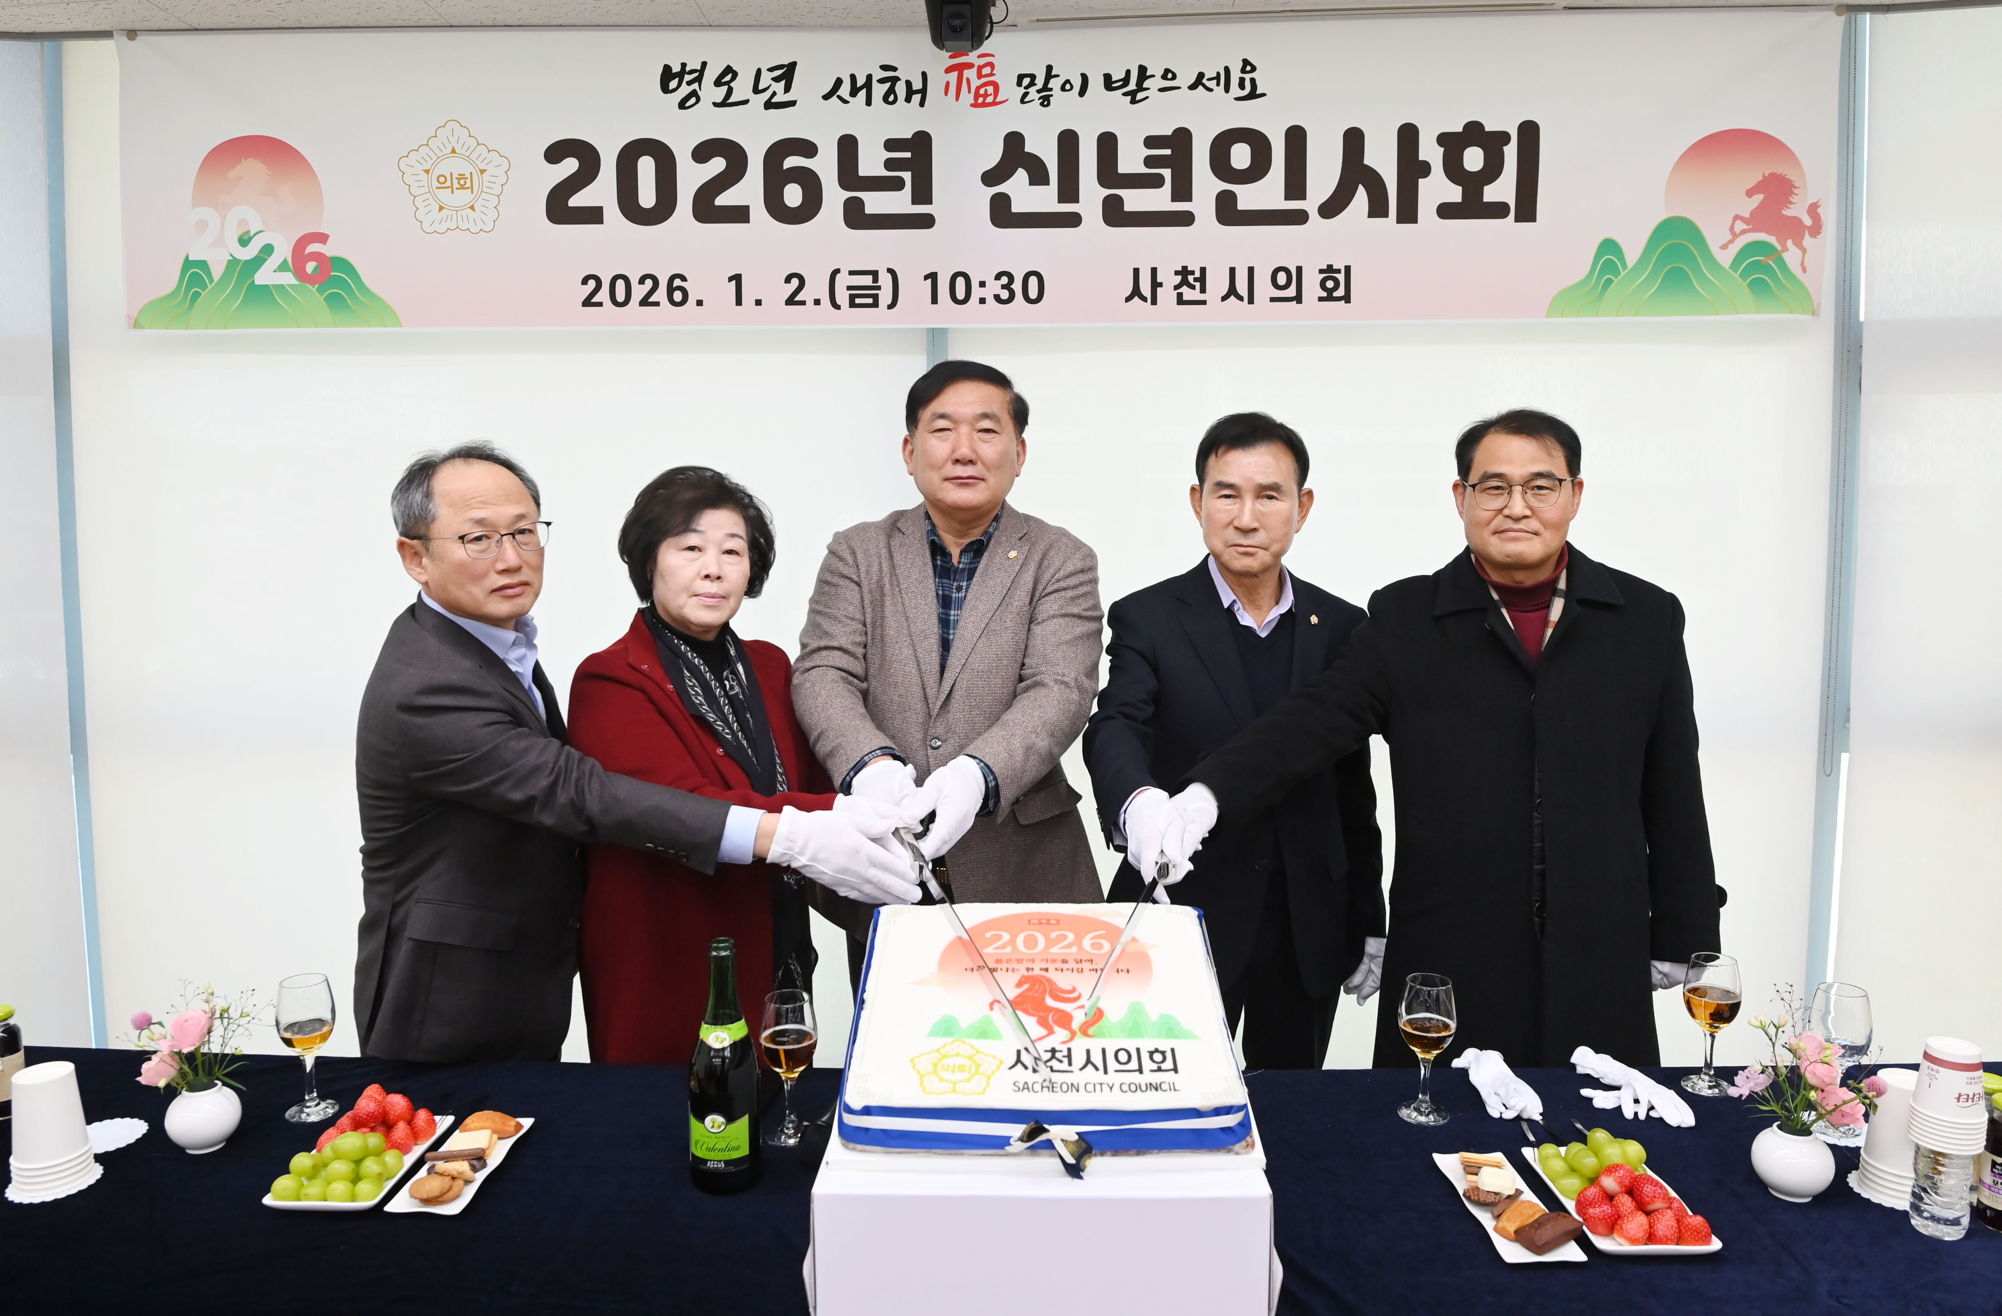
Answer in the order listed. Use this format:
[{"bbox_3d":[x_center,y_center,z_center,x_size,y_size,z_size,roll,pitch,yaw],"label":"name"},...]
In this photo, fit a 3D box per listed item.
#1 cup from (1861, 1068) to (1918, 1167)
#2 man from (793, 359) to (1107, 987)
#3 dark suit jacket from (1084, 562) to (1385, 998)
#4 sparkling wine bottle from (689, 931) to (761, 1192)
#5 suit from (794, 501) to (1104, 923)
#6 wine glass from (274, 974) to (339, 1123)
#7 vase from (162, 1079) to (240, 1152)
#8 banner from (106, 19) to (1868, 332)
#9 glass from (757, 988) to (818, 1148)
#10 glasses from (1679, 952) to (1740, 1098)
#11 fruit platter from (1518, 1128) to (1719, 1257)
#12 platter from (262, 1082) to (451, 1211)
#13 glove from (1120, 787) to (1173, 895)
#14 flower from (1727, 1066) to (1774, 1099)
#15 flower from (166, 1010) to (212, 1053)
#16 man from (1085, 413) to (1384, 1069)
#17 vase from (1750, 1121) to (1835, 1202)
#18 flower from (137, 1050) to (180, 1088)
[{"bbox_3d":[1.091,0.558,1.412,0.077,0.100,0.077,0,5,0],"label":"cup"},{"bbox_3d":[-0.075,0.446,1.810,0.500,1.790,0.530,0,3,2],"label":"man"},{"bbox_3d":[0.385,0.205,1.950,0.500,0.745,0.420,0,4,-6],"label":"dark suit jacket"},{"bbox_3d":[-0.344,0.498,1.442,0.085,0.298,0.085,0,3,-3],"label":"sparkling wine bottle"},{"bbox_3d":[-0.073,0.104,1.815,0.475,0.705,0.440,0,5,2],"label":"suit"},{"bbox_3d":[-0.957,0.537,1.614,0.074,0.186,0.074,0,5,0],"label":"wine glass"},{"bbox_3d":[-1.039,0.599,1.522,0.083,0.080,0.083,0,5,0],"label":"vase"},{"bbox_3d":[-0.107,-1.132,2.735,3.980,0.686,0.030,0,5,2],"label":"banner"},{"bbox_3d":[-0.290,0.547,1.560,0.074,0.188,0.074,-1,3,-11],"label":"glass"},{"bbox_3d":[1.040,0.536,1.712,0.074,0.188,0.074,2,4,30],"label":"glasses"},{"bbox_3d":[0.729,0.621,1.383,0.138,0.055,0.243,0,3,4],"label":"fruit platter"},{"bbox_3d":[-0.799,0.601,1.474,0.142,0.083,0.222,0,5,2],"label":"platter"},{"bbox_3d":[0.192,0.239,1.531,0.078,0.140,0.115,0,5,-6],"label":"glove"},{"bbox_3d":[0.918,0.520,1.430,0.050,0.036,0.048,2,4,37],"label":"flower"},{"bbox_3d":[-1.049,0.481,1.506,0.054,0.056,0.052,0,5,6],"label":"flower"},{"bbox_3d":[0.370,0.492,1.790,0.490,1.700,0.520,1,3,12],"label":"man"},{"bbox_3d":[0.960,0.607,1.412,0.085,0.078,0.085,2,4,34],"label":"vase"},{"bbox_3d":[-1.086,0.529,1.505,0.050,0.048,0.050,3,6,35],"label":"flower"}]

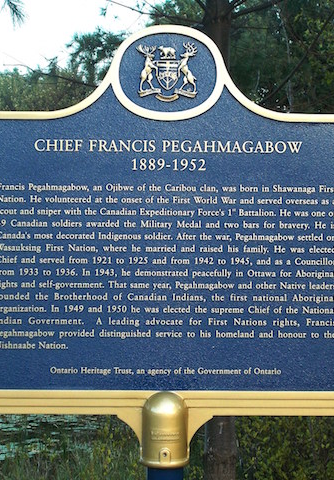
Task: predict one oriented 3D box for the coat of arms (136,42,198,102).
[{"bbox_3d":[0.000,-0.409,2.613,0.150,0.147,0.025,0,-2,-2],"label":"coat of arms"}]

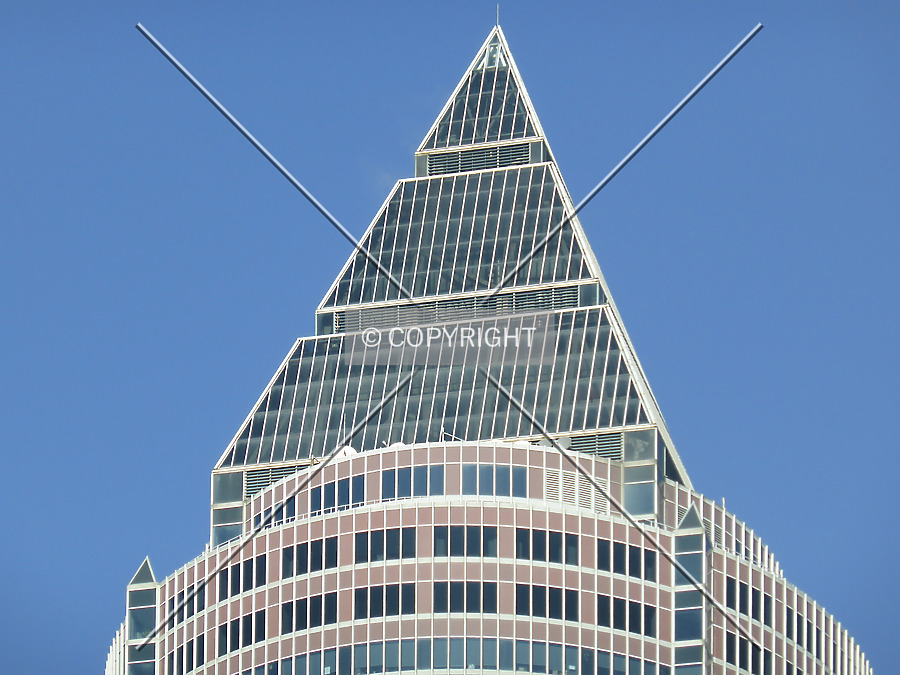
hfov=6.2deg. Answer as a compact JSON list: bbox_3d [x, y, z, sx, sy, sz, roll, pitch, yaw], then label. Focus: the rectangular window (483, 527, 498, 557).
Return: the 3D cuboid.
[{"bbox_3d":[2.023,10.221,412.719,0.690,1.780,0.150,0,-32,1],"label":"rectangular window"}]

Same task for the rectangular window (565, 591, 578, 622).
[{"bbox_3d":[6.127,13.565,416.931,0.720,1.830,0.100,7,-31,-9],"label":"rectangular window"}]

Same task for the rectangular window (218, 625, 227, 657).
[{"bbox_3d":[-13.716,18.268,498.480,0.860,2.120,0.150,-23,-37,37],"label":"rectangular window"}]

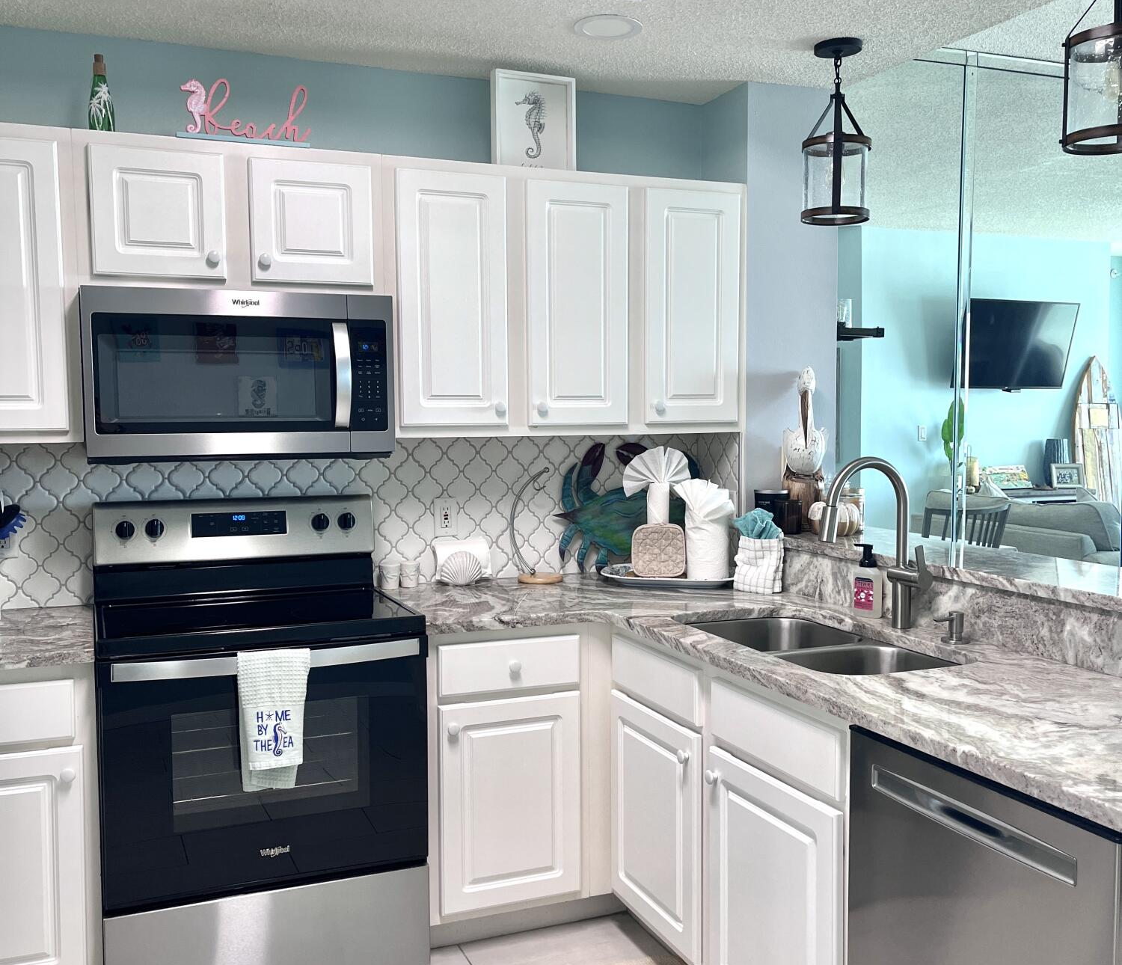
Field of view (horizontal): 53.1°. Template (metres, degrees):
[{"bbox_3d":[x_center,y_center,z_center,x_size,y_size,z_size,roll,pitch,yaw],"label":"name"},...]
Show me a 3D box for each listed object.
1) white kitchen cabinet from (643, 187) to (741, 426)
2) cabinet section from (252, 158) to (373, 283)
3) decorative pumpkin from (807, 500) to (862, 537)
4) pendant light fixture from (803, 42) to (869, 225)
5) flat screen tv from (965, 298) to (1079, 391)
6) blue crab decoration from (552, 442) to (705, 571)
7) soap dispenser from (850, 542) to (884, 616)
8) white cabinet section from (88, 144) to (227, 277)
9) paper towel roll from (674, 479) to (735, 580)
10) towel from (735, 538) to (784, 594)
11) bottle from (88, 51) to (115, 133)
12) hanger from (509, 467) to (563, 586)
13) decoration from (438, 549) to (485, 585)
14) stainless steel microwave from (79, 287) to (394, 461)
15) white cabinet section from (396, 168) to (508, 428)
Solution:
[{"bbox_3d":[0.365,-0.539,3.577,0.323,0.710,0.250,-1,3,-22],"label":"white kitchen cabinet"},{"bbox_3d":[-0.706,-0.689,3.083,0.315,0.313,0.290,-2,4,-22],"label":"cabinet section"},{"bbox_3d":[0.795,0.105,3.266,0.160,0.112,0.160,0,4,0],"label":"decorative pumpkin"},{"bbox_3d":[0.757,-0.959,3.072,0.188,0.480,0.188,0,4,0],"label":"pendant light fixture"},{"bbox_3d":[3.356,-1.009,8.287,1.120,0.645,0.070,-2,16,-23],"label":"flat screen tv"},{"bbox_3d":[0.242,0.087,3.725,0.545,0.440,0.060,-1,3,-22],"label":"blue crab decoration"},{"bbox_3d":[0.805,0.254,2.946,0.058,0.187,0.070,-3,5,-39],"label":"soap dispenser"},{"bbox_3d":[-1.057,-0.679,2.938,0.315,0.315,0.290,-2,4,-22],"label":"white cabinet section"},{"bbox_3d":[0.456,0.149,3.535,0.170,0.302,0.148,0,4,0],"label":"paper towel roll"},{"bbox_3d":[0.585,0.244,3.307,0.130,0.160,0.095,1,3,29],"label":"towel"},{"bbox_3d":[-1.186,-0.984,2.893,0.067,0.242,0.067,-2,4,-22],"label":"bottle"},{"bbox_3d":[-0.078,0.132,3.572,0.178,0.365,0.140,-1,3,-7],"label":"hanger"},{"bbox_3d":[-0.304,0.264,3.448,0.138,0.110,0.050,-1,4,-17],"label":"decoration"},{"bbox_3d":[-0.866,-0.280,3.023,0.759,0.426,0.410,-2,4,-22],"label":"stainless steel microwave"},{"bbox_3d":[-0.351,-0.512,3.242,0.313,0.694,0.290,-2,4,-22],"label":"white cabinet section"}]

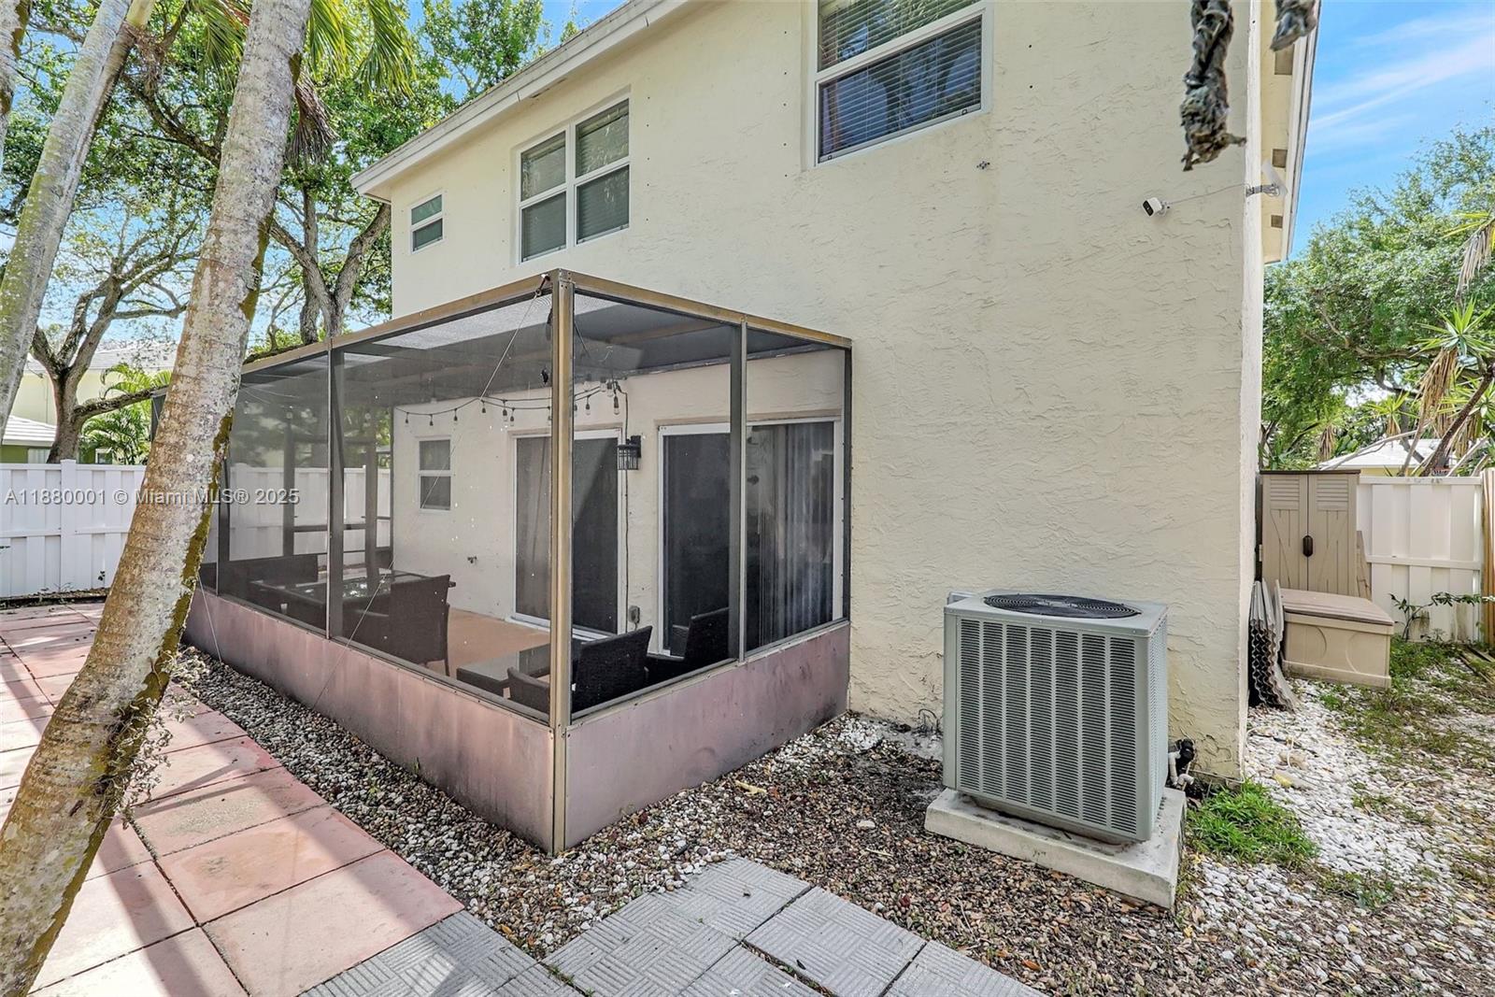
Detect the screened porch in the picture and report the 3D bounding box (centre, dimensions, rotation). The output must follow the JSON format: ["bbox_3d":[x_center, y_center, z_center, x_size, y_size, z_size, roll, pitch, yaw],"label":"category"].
[{"bbox_3d":[-2.877,0.150,5.990,7.270,2.590,2.473,1,2,38],"label":"screened porch"}]

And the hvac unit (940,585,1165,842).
[{"bbox_3d":[1.542,0.963,3.285,0.856,0.861,0.819,1,2,37],"label":"hvac unit"}]

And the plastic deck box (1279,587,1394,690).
[{"bbox_3d":[5.313,1.232,6.053,0.681,0.540,1.298,1,2,38],"label":"plastic deck box"}]

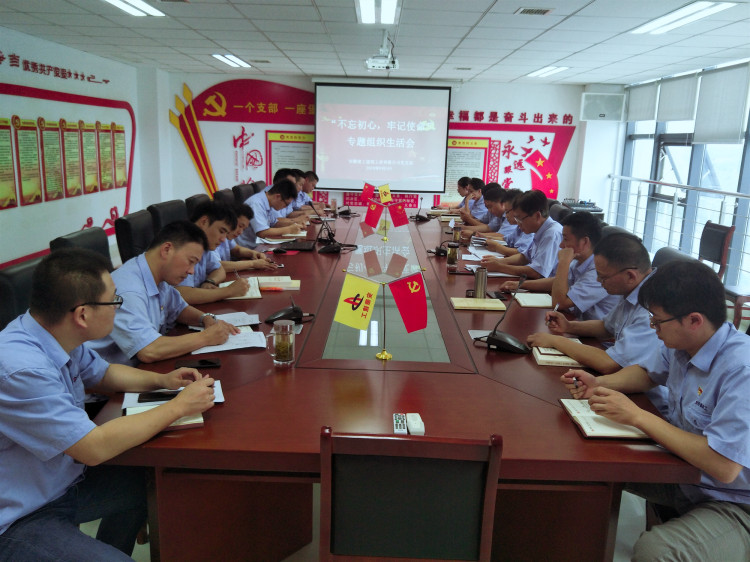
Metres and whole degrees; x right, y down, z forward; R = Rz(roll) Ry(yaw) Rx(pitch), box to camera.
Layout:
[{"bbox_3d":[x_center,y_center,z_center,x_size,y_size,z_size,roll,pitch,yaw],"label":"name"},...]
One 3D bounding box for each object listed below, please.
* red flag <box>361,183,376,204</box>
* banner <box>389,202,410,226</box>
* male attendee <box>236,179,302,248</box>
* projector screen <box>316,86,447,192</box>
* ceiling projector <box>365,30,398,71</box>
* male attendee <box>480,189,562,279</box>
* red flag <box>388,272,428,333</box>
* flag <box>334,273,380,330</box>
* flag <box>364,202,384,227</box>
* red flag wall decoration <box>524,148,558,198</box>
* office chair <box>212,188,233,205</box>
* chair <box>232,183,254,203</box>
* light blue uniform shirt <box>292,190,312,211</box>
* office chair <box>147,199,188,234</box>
[{"bbox_3d":[-0.092,-1.123,6.651,0.140,0.210,0.025,18,14,-4],"label":"red flag"},{"bbox_3d":[0.221,-0.597,4.753,0.140,0.210,0.025,-17,14,5],"label":"banner"},{"bbox_3d":[-0.939,-0.265,4.723,0.680,1.275,0.500,2,15,0],"label":"male attendee"},{"bbox_3d":[0.105,-2.161,7.935,2.050,1.570,0.050,2,15,0],"label":"projector screen"},{"bbox_3d":[0.072,-1.927,4.348,0.280,0.320,0.260,2,15,0],"label":"ceiling projector"},{"bbox_3d":[1.029,0.013,3.714,0.680,1.310,0.520,1,14,-2],"label":"male attendee"},{"bbox_3d":[0.131,0.087,2.100,0.160,0.240,0.030,2,14,0],"label":"red flag"},{"bbox_3d":[-0.080,0.092,2.180,0.143,0.210,0.025,17,15,-4],"label":"flag"},{"bbox_3d":[-0.005,-0.599,4.680,0.165,0.240,0.030,2,14,0],"label":"flag"},{"bbox_3d":[2.578,-1.616,8.000,0.540,0.800,0.030,2,13,0],"label":"red flag wall decoration"},{"bbox_3d":[-1.171,-0.317,5.081,0.650,1.100,0.600,3,14,4],"label":"office chair"},{"bbox_3d":[-1.159,-0.496,5.748,0.650,1.100,0.600,3,14,3],"label":"chair"},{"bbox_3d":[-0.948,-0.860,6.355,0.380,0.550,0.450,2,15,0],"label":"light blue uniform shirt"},{"bbox_3d":[-1.200,-0.014,3.910,0.650,1.120,0.600,3,14,6],"label":"office chair"}]

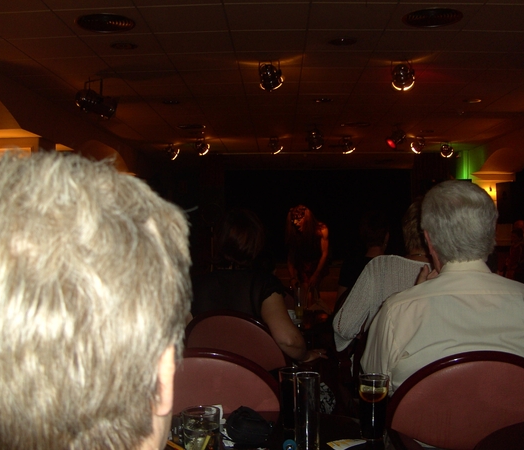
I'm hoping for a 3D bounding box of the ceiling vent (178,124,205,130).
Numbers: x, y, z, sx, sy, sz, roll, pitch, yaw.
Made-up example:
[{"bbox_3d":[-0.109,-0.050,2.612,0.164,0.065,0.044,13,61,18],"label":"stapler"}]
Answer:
[{"bbox_3d":[-1.032,-1.444,9.450,0.430,0.050,0.430,0,0,1],"label":"ceiling vent"}]

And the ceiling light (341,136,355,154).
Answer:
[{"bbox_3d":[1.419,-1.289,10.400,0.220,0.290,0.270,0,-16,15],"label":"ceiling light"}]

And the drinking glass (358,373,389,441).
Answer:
[{"bbox_3d":[0.240,0.392,1.380,0.065,0.130,0.065,0,0,1],"label":"drinking glass"}]

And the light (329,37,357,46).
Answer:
[{"bbox_3d":[0.649,-1.477,5.170,0.230,0.035,0.230,0,0,1],"label":"light"}]

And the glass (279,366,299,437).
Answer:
[{"bbox_3d":[0.070,0.388,1.430,0.066,0.130,0.066,0,0,1],"label":"glass"}]

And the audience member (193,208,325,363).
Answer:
[{"bbox_3d":[-0.020,0.540,3.100,0.580,1.260,0.780,0,0,5],"label":"audience member"}]

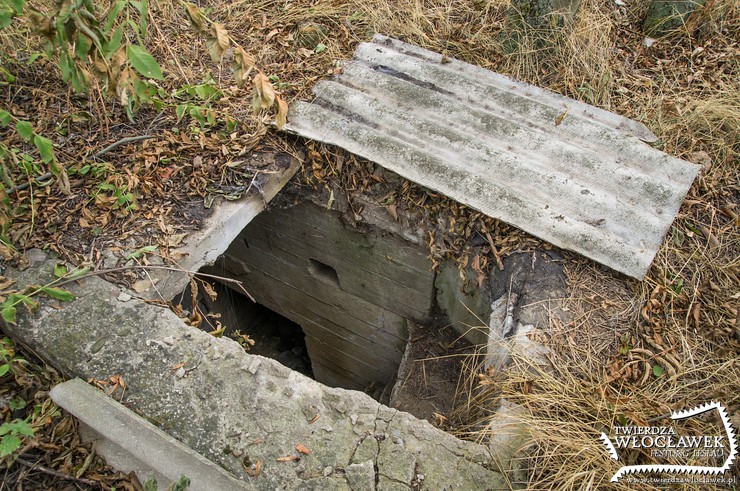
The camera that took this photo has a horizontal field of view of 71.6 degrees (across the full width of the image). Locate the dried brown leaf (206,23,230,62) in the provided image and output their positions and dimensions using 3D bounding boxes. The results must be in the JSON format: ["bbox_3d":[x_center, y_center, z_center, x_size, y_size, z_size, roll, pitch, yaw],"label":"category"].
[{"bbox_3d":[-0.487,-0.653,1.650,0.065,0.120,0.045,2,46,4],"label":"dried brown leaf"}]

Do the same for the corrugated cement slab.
[{"bbox_3d":[0.520,-0.560,2.520,1.880,0.060,0.910,28,61,25],"label":"corrugated cement slab"}]

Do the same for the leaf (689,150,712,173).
[{"bbox_3d":[1.533,-0.390,2.380,0.110,0.040,0.120,-10,46,-7],"label":"leaf"}]

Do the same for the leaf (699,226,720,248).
[{"bbox_3d":[1.367,-0.032,2.060,0.060,0.025,0.115,-8,46,-5],"label":"leaf"}]

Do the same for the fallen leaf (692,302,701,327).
[{"bbox_3d":[1.145,0.242,1.800,0.032,0.020,0.110,16,48,17],"label":"fallen leaf"}]

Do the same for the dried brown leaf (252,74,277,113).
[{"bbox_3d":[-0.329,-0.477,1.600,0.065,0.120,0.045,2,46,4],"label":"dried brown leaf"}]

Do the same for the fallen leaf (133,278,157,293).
[{"bbox_3d":[-0.875,0.156,2.000,0.100,0.015,0.065,-17,47,-14],"label":"fallen leaf"}]

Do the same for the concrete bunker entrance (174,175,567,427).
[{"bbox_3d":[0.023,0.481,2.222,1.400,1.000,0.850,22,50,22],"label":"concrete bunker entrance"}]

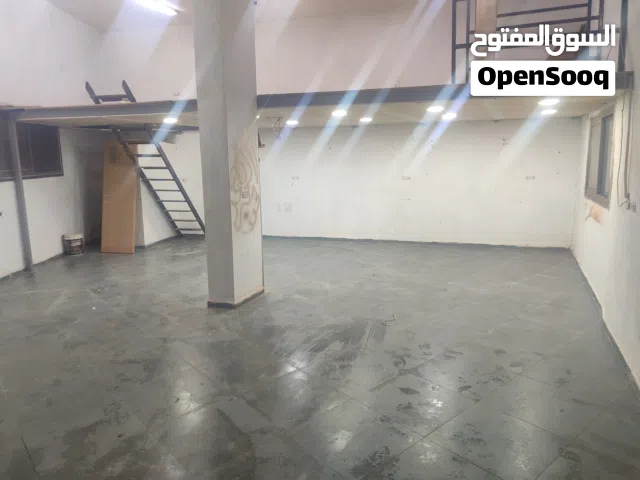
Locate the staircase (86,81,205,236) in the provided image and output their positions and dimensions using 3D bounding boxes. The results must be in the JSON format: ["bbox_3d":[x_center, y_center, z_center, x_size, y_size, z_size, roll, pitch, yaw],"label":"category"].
[{"bbox_3d":[-3.036,-1.260,8.591,0.704,2.842,2.627,2,10,13],"label":"staircase"}]

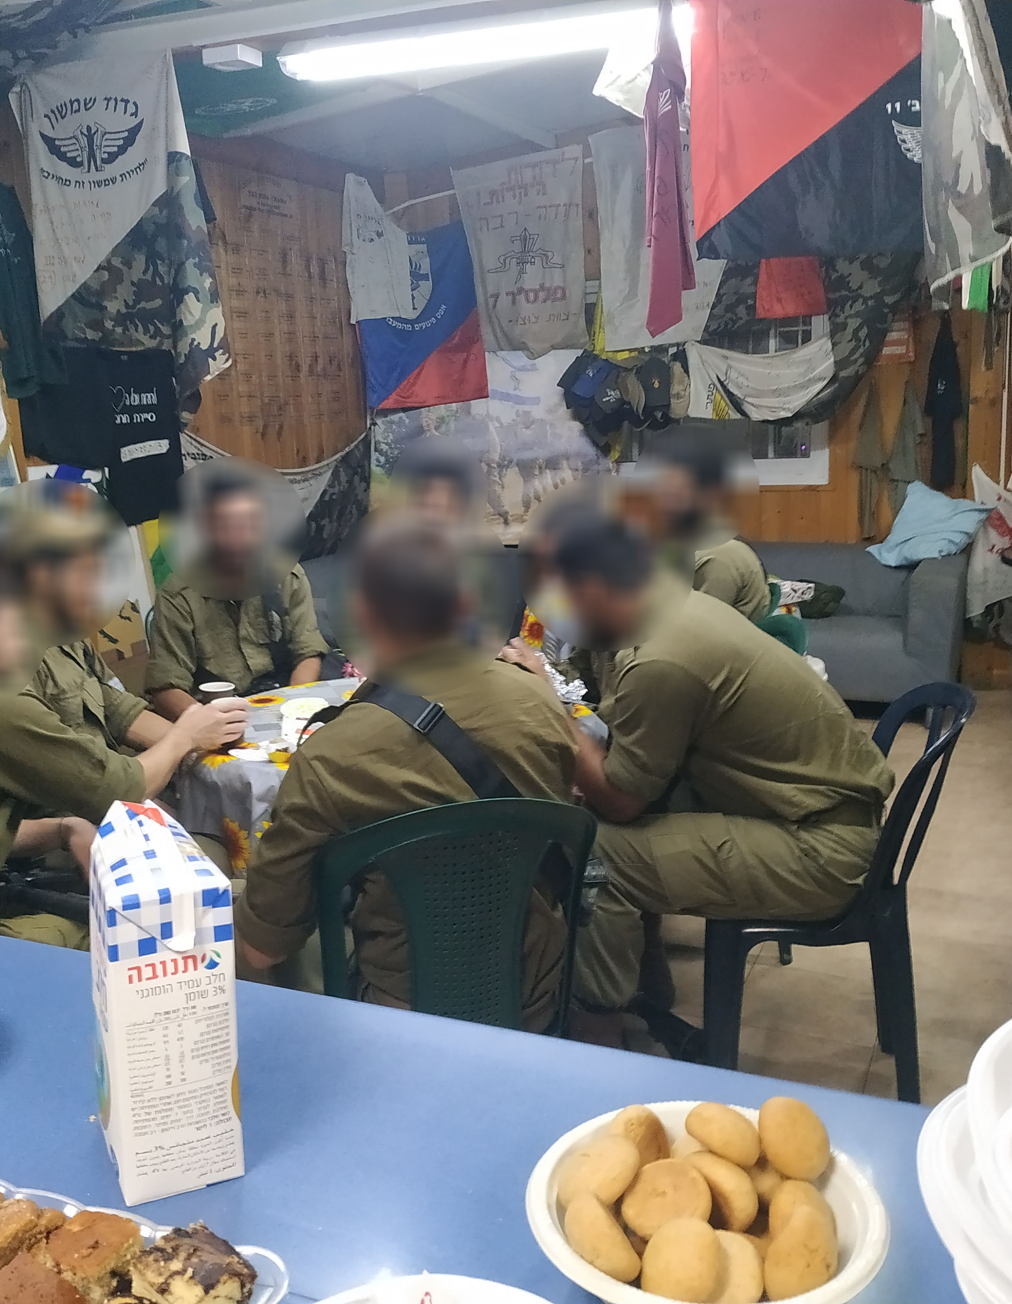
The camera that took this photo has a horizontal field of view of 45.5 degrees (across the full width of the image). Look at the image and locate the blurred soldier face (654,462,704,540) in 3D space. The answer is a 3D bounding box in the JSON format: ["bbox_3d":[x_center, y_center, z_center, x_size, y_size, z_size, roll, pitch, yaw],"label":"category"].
[{"bbox_3d":[0.492,-0.431,3.400,0.170,0.220,0.150,-6,13,-17],"label":"blurred soldier face"}]

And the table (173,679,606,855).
[{"bbox_3d":[-0.194,0.496,2.729,0.890,0.730,0.890,3,12,24],"label":"table"}]

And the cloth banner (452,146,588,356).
[{"bbox_3d":[0.067,-1.879,5.643,0.760,0.980,0.060,5,13,29],"label":"cloth banner"}]

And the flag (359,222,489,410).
[{"bbox_3d":[-0.415,-1.710,6.082,0.760,0.960,0.060,5,13,26],"label":"flag"}]

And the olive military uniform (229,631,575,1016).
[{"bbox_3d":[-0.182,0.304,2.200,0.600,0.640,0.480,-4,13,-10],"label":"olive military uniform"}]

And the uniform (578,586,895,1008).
[{"bbox_3d":[0.445,0.290,2.312,0.600,0.830,0.480,1,11,8],"label":"uniform"}]

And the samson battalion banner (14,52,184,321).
[{"bbox_3d":[-1.144,-1.317,3.613,0.590,0.840,0.140,3,14,19],"label":"samson battalion banner"}]

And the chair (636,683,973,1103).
[{"bbox_3d":[0.603,0.497,2.333,0.510,0.830,0.440,1,11,8],"label":"chair"}]

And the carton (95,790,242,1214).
[{"bbox_3d":[-0.223,0.228,0.787,0.072,0.240,0.069,-7,13,-27],"label":"carton"}]

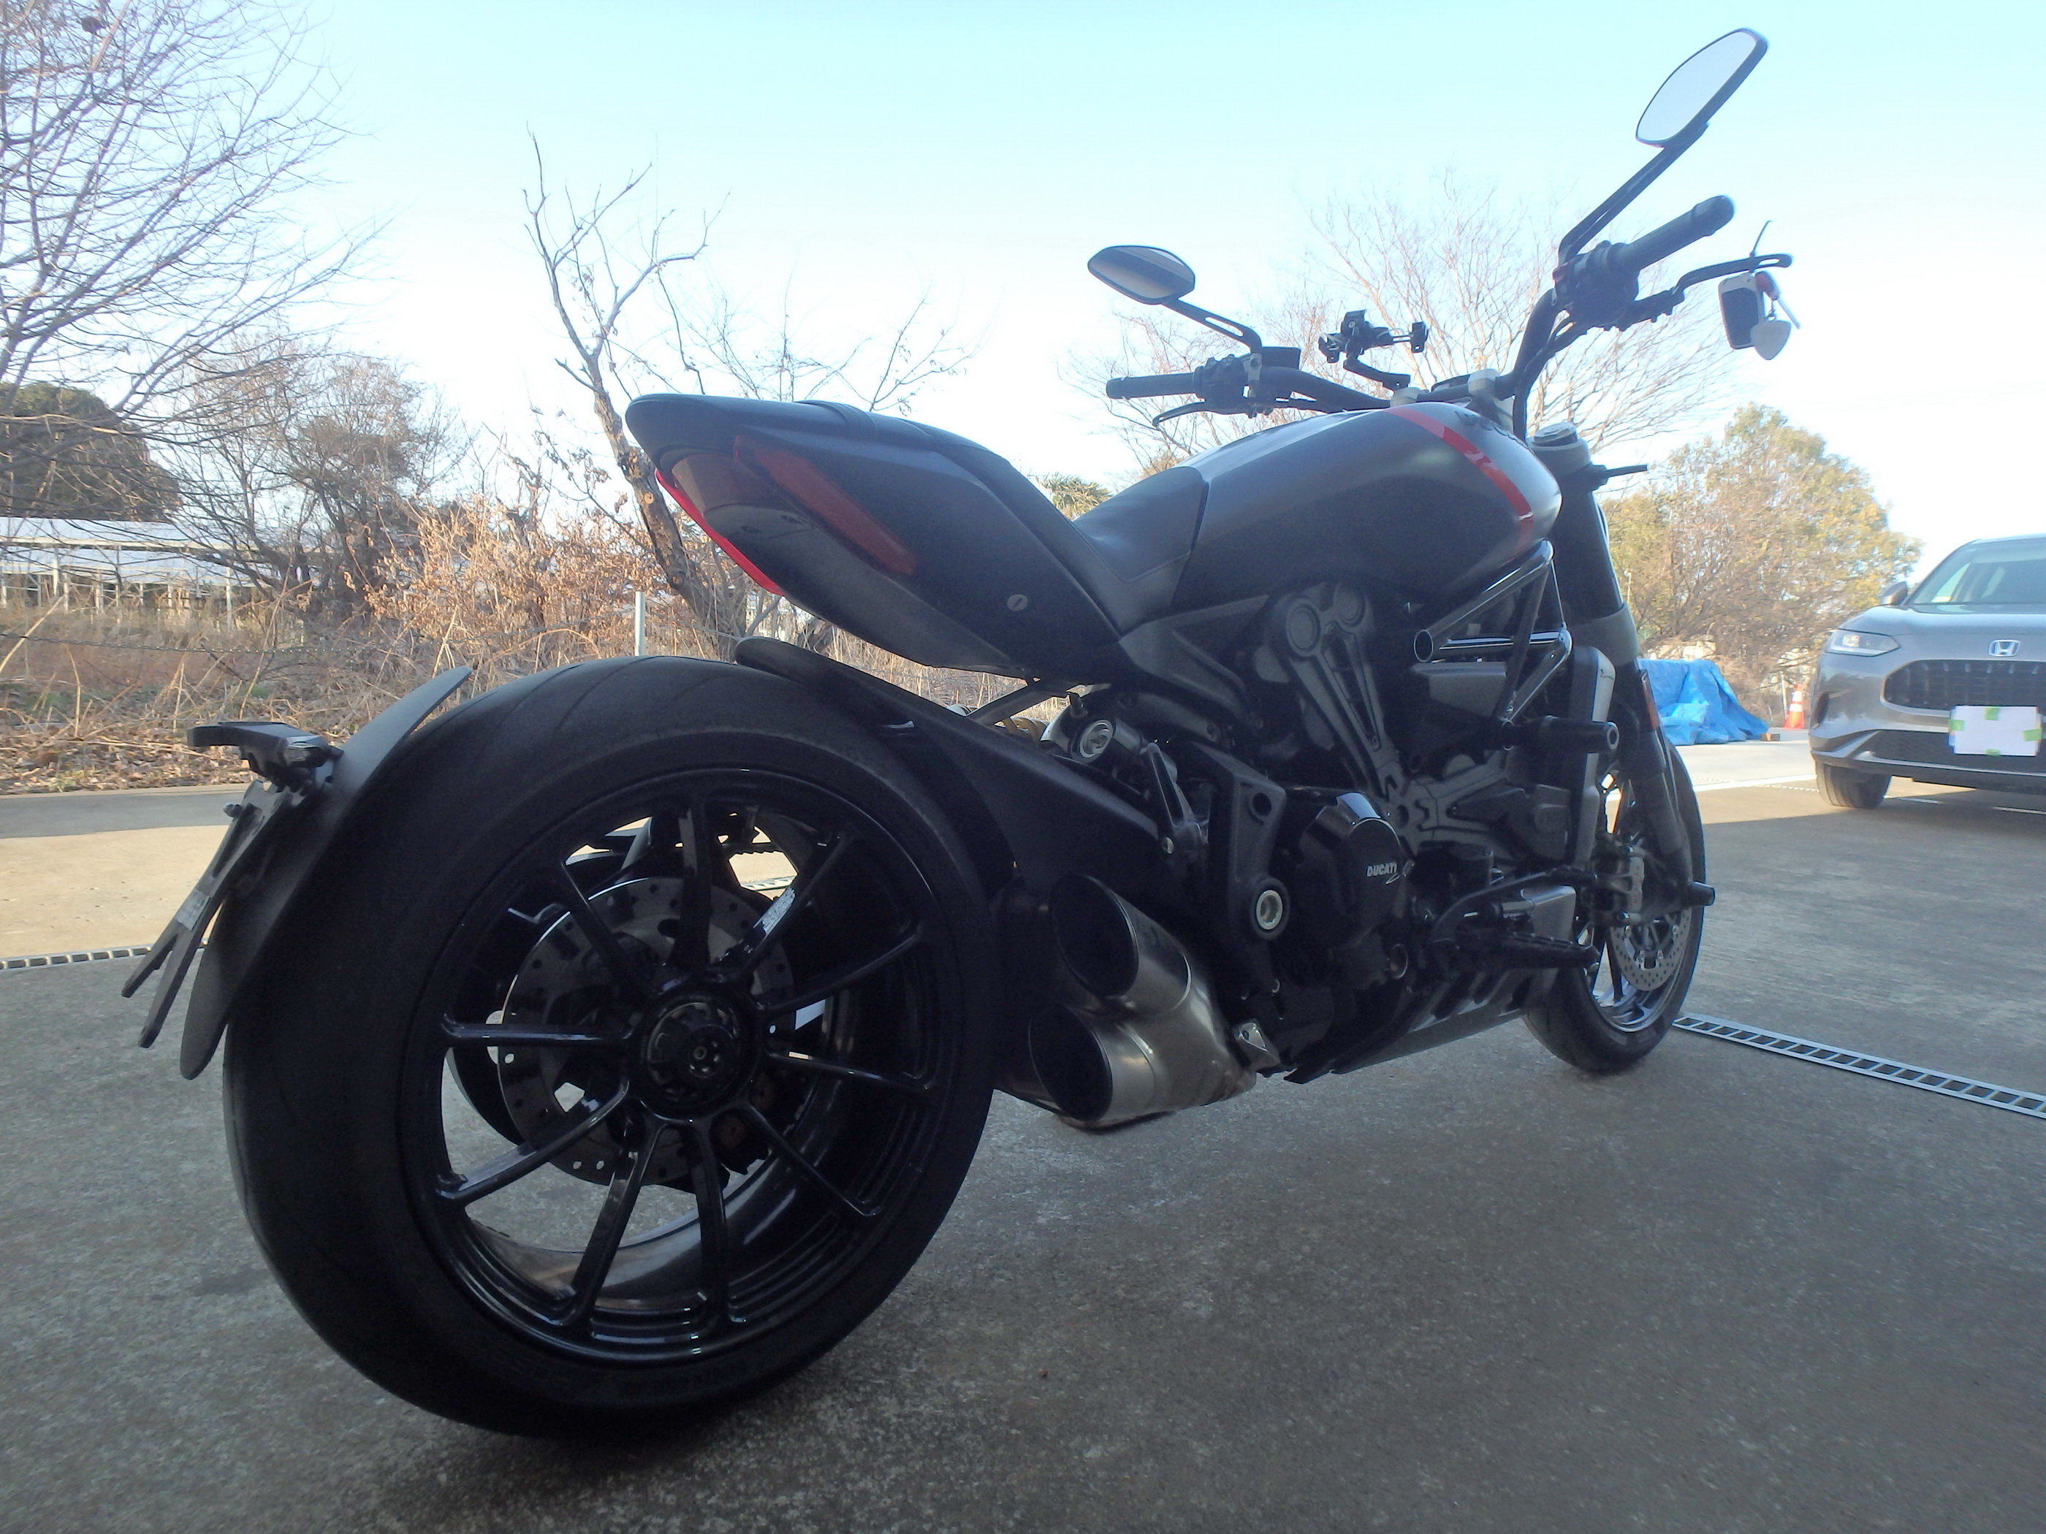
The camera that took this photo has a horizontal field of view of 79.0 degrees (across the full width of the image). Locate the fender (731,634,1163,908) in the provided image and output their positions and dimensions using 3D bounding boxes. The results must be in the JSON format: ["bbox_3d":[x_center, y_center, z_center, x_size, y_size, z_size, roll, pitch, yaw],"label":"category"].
[{"bbox_3d":[-0.081,0.020,1.236,0.450,0.285,0.220,-3,4,-37],"label":"fender"}]

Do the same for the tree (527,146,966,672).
[{"bbox_3d":[-2.142,-2.461,9.700,3.400,4.784,3.000,0,4,-12],"label":"tree"}]

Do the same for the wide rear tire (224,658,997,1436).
[{"bbox_3d":[-0.306,0.230,1.073,0.648,0.648,0.240,-3,4,-37],"label":"wide rear tire"}]

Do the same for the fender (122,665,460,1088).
[{"bbox_3d":[-0.514,0.074,0.905,0.250,0.310,0.200,-3,4,-37],"label":"fender"}]

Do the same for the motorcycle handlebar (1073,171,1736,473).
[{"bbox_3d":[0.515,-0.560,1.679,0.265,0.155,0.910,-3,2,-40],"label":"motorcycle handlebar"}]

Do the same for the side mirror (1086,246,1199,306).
[{"bbox_3d":[0.188,-0.744,1.883,0.165,0.085,0.030,28,-5,18],"label":"side mirror"}]

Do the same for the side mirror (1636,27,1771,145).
[{"bbox_3d":[0.718,-0.719,1.317,0.030,0.085,0.165,13,-23,-14],"label":"side mirror"}]

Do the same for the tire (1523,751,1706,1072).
[{"bbox_3d":[0.972,0.198,2.060,0.600,0.600,0.120,-3,2,-42],"label":"tire"}]

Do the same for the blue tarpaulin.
[{"bbox_3d":[7.507,-0.771,14.200,1.900,0.963,1.700,1,4,0],"label":"blue tarpaulin"}]

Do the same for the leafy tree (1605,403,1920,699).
[{"bbox_3d":[15.453,-4.329,26.000,6.600,6.577,6.200,3,5,30],"label":"leafy tree"}]

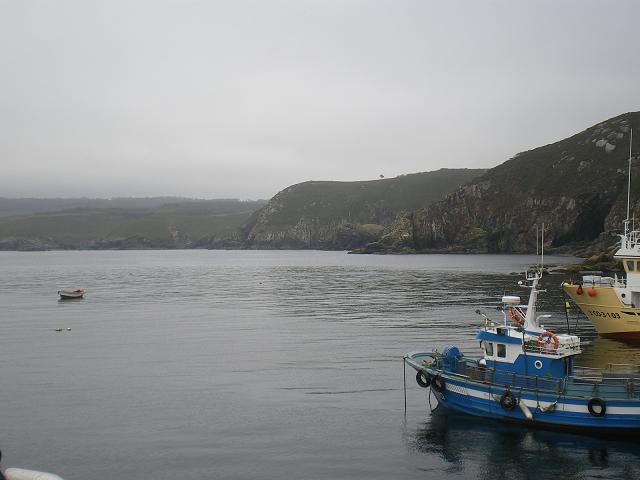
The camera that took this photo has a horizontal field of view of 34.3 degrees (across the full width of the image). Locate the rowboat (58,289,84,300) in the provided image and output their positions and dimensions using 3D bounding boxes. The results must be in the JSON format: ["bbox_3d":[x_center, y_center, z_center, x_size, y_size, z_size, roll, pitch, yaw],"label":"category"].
[{"bbox_3d":[-28.264,6.120,118.000,3.200,1.050,1.400,0,0,-33],"label":"rowboat"}]

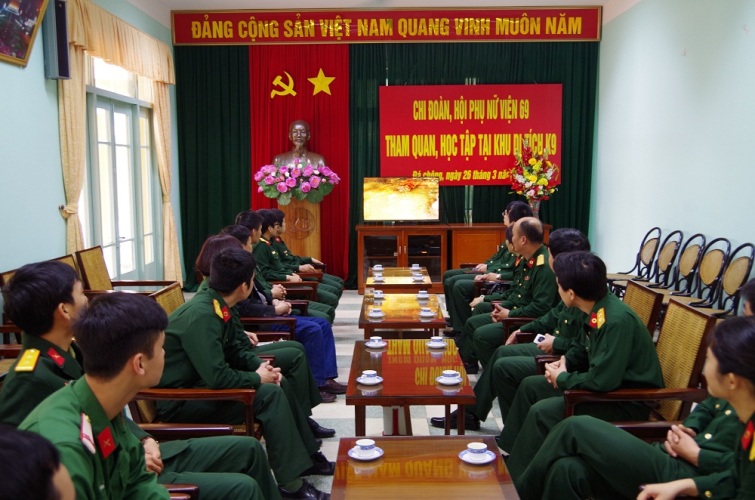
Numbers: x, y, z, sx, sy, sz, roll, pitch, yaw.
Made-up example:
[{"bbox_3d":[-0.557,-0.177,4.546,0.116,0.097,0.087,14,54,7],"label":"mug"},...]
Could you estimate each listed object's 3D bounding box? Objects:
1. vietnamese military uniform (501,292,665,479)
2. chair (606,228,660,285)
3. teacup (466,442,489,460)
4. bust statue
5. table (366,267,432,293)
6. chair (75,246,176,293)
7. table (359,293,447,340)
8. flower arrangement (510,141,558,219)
[{"bbox_3d":[0.940,0.636,3.481,0.770,0.900,0.520,0,6,2],"label":"vietnamese military uniform"},{"bbox_3d":[2.480,0.257,7.463,0.570,0.965,0.450,-1,6,-6],"label":"chair"},{"bbox_3d":[0.366,0.741,2.758,0.073,0.055,0.078,0,6,0],"label":"teacup"},{"bbox_3d":[-0.967,-1.225,9.305,0.669,0.729,0.365,0,6,1],"label":"bust statue"},{"bbox_3d":[0.206,0.513,7.133,0.567,0.557,1.145,0,6,1],"label":"table"},{"bbox_3d":[-2.013,0.447,6.087,0.689,0.932,0.577,0,6,1],"label":"chair"},{"bbox_3d":[0.190,0.670,5.896,0.610,0.450,1.240,0,6,1],"label":"table"},{"bbox_3d":[1.961,-0.851,9.443,0.588,1.033,0.466,0,6,1],"label":"flower arrangement"}]

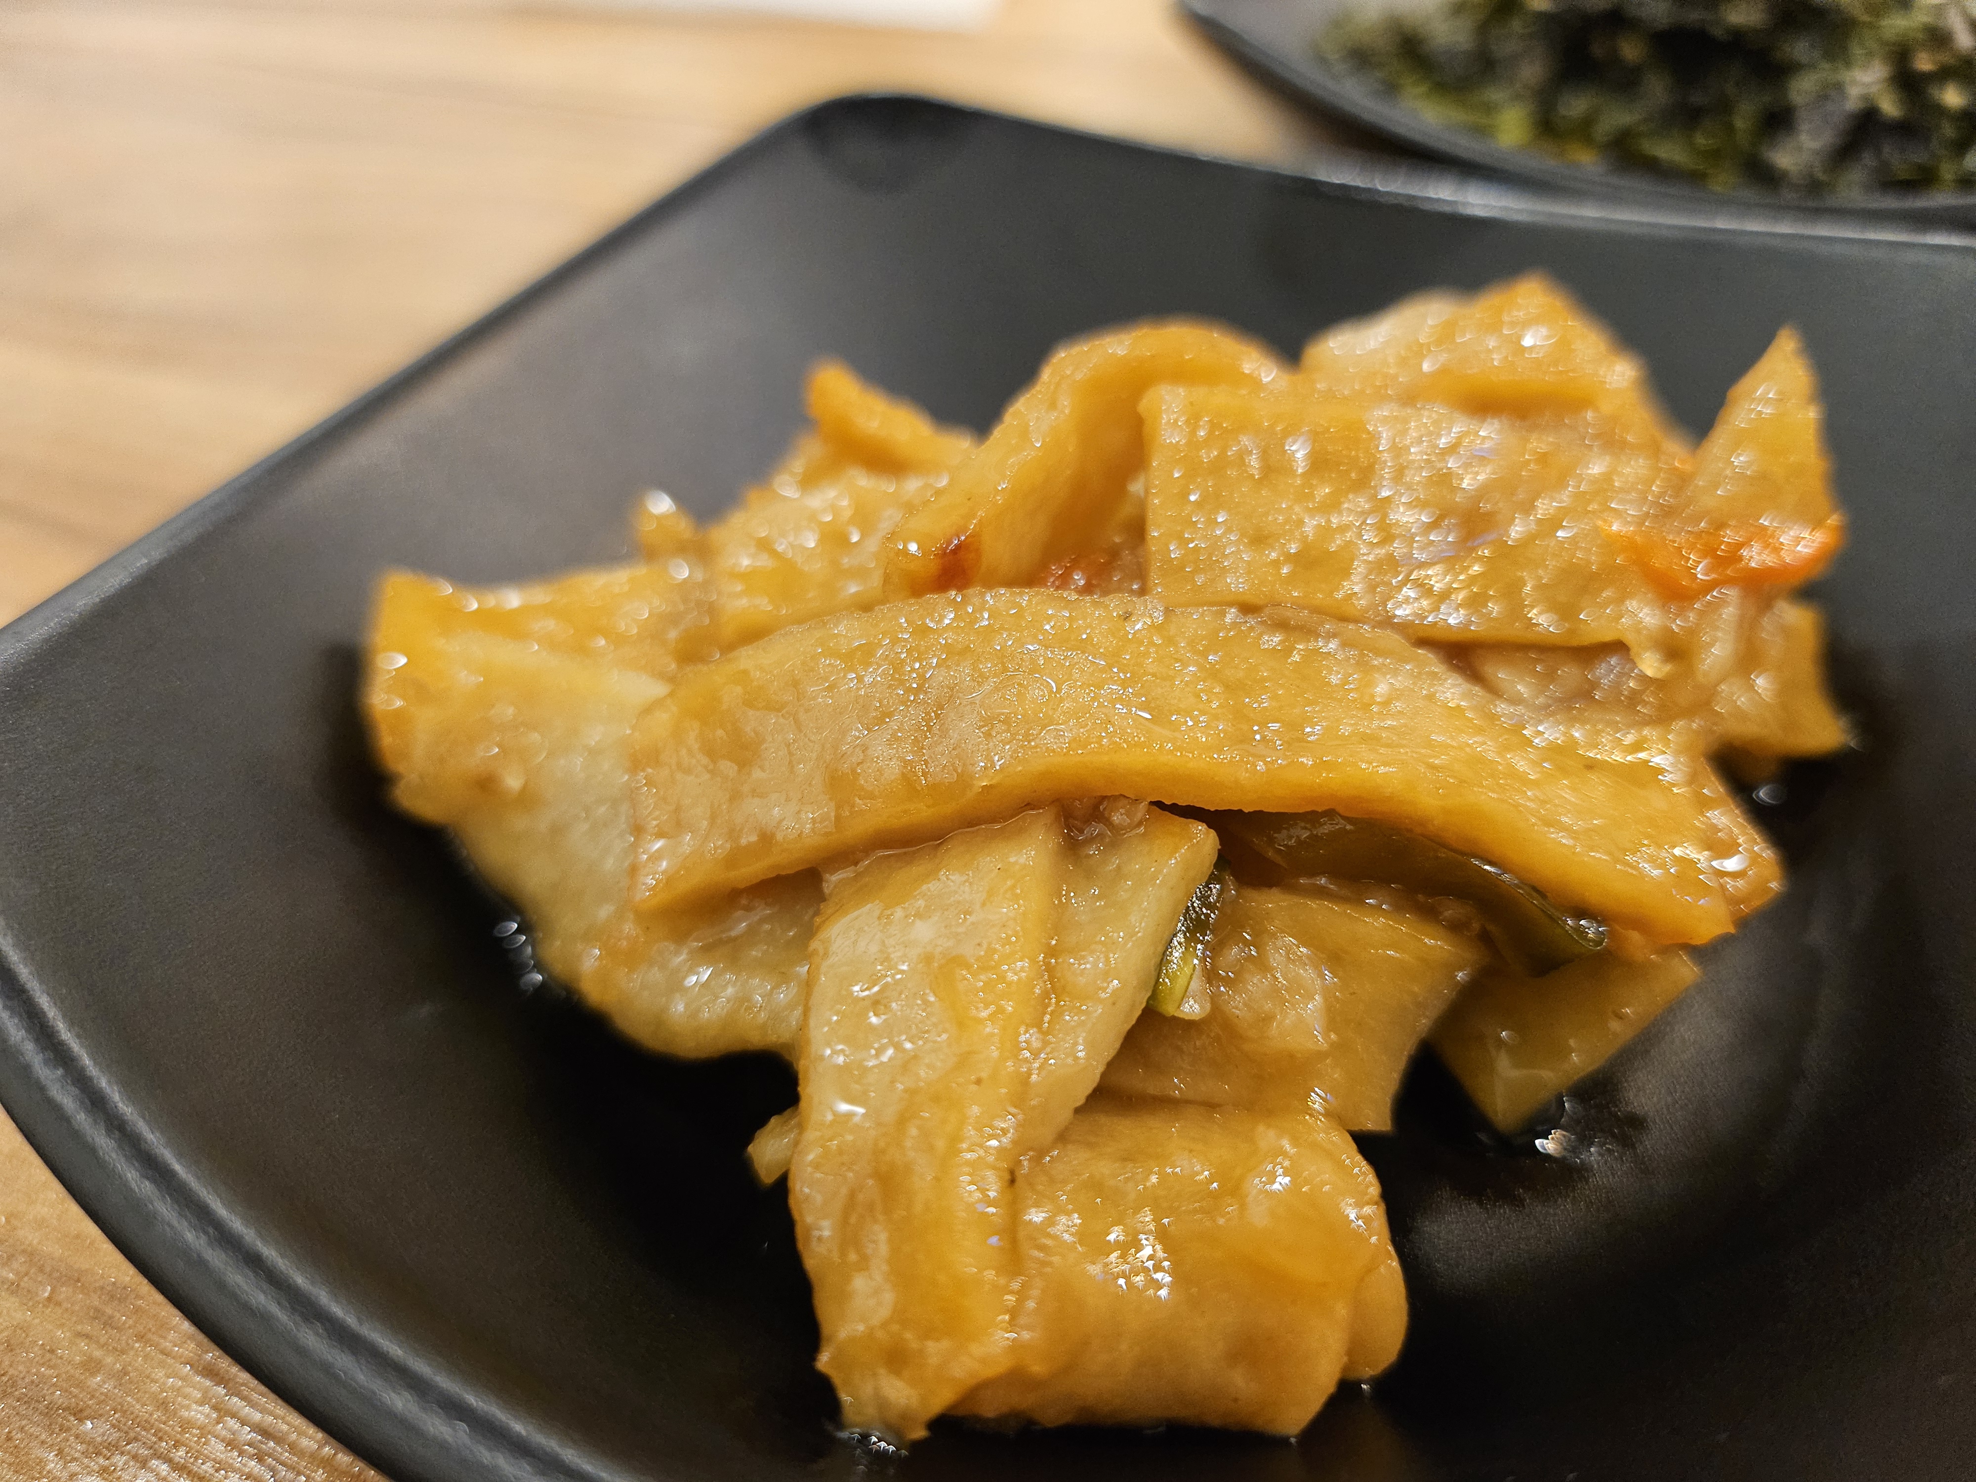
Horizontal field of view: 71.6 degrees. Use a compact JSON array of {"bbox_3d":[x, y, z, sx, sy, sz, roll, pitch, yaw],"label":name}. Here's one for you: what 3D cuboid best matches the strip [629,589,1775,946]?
[{"bbox_3d":[0.018,0.002,0.107,0.093,0.019,0.019,3,48,-4],"label":"strip"}]

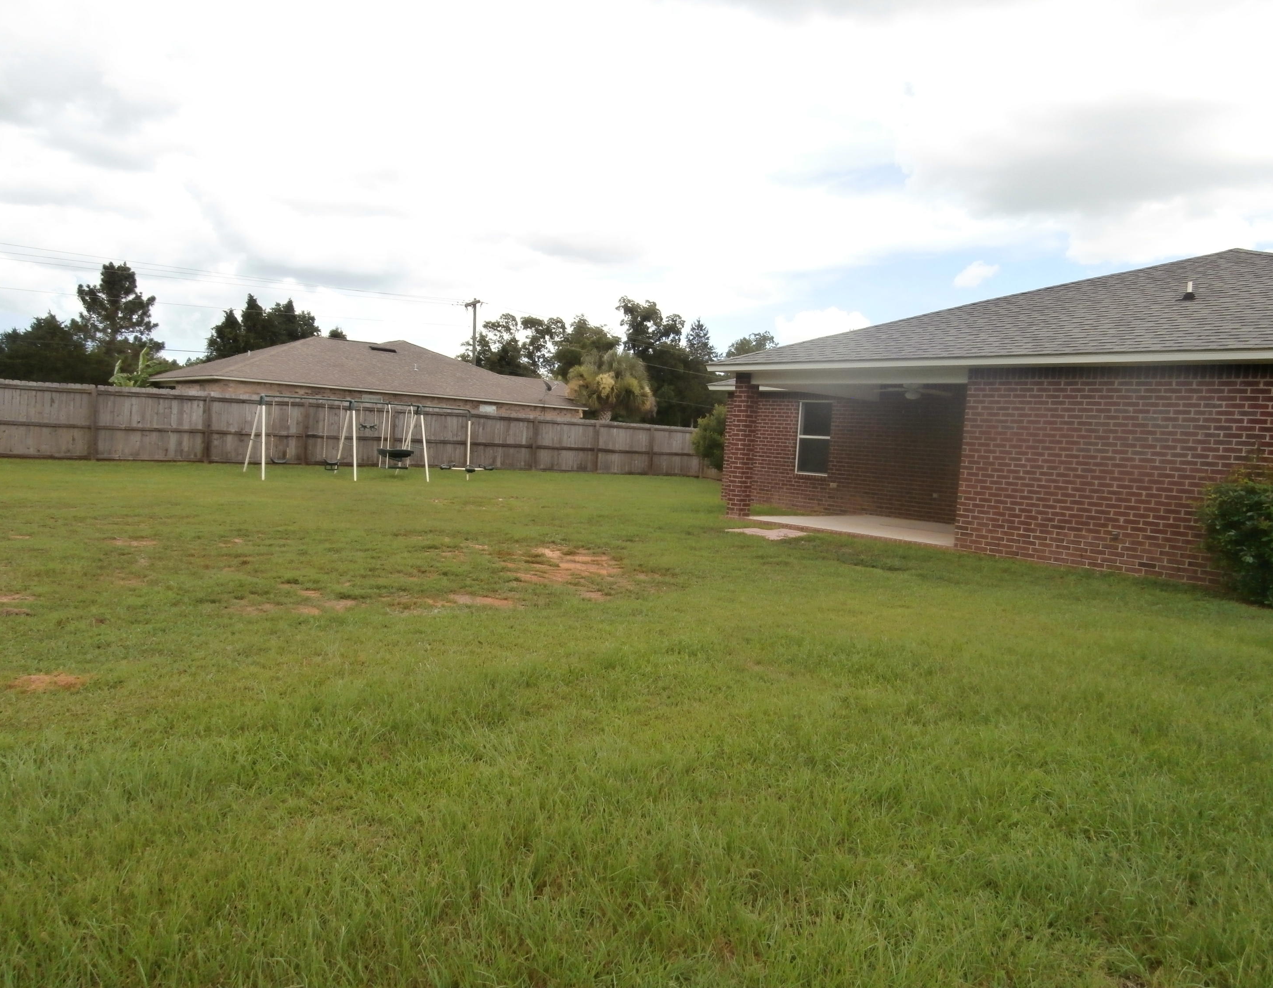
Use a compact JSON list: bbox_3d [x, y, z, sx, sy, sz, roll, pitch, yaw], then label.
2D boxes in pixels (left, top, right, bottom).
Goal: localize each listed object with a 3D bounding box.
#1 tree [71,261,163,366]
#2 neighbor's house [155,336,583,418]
[{"bbox_3d":[-40.152,-11.679,70.386,6.700,12.100,6.700,3,4,0],"label":"tree"},{"bbox_3d":[-13.660,-5.255,46.549,17.940,5.500,14.200,0,5,-39],"label":"neighbor's house"}]

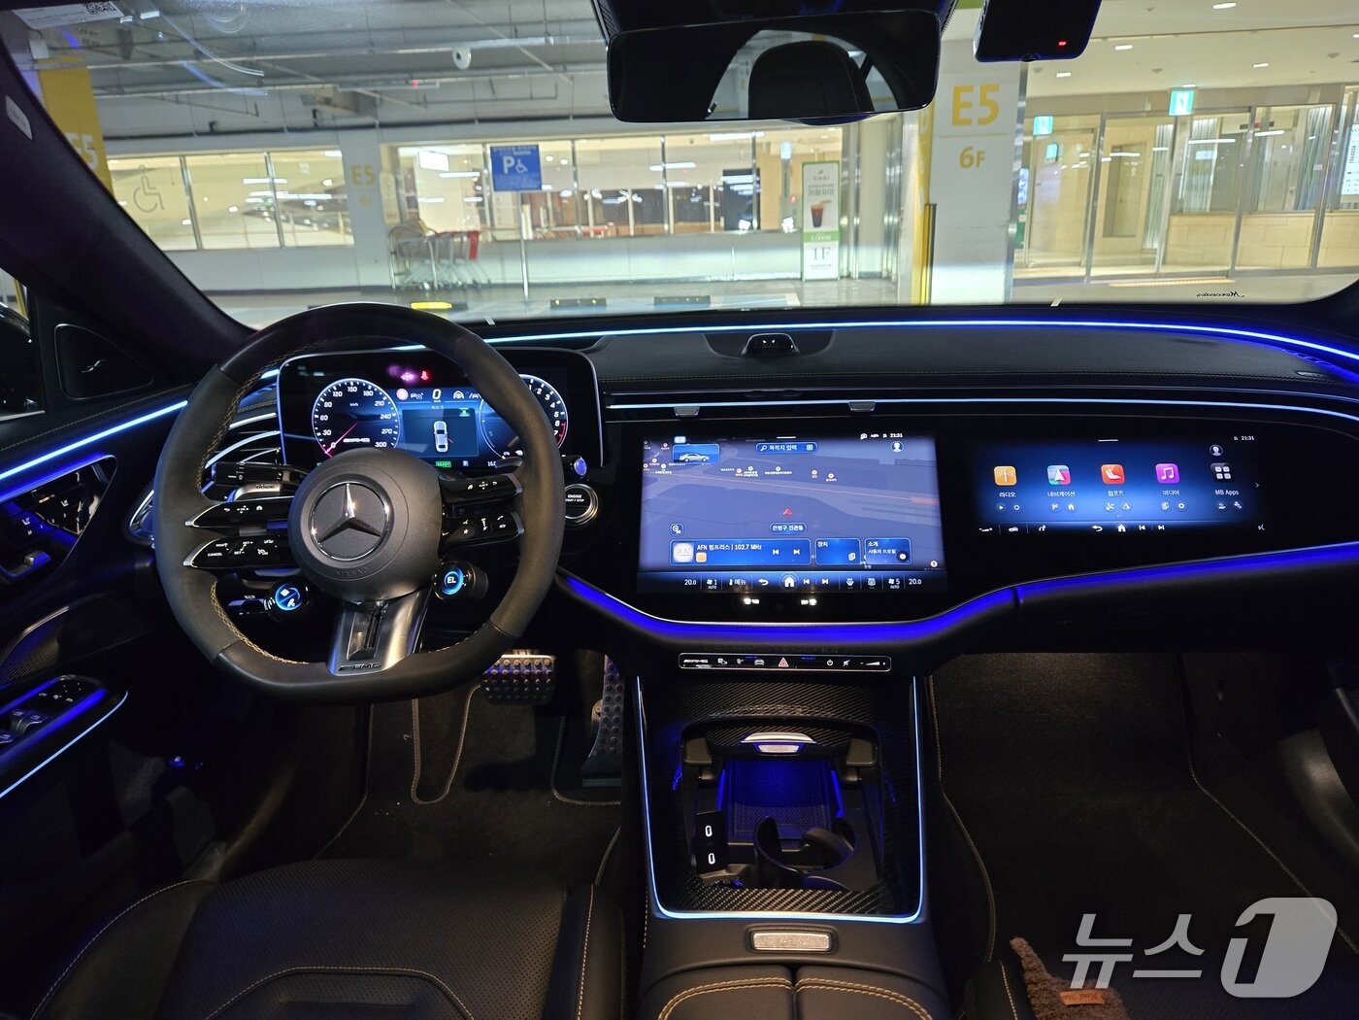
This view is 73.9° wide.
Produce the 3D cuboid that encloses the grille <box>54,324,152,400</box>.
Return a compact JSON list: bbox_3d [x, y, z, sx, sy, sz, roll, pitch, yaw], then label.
[{"bbox_3d":[-0.586,-0.150,0.920,0.020,0.072,0.108,6,17,24],"label":"grille"}]

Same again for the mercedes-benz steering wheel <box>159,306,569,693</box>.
[{"bbox_3d":[-0.281,-0.009,0.815,0.370,0.353,0.100,0,-9,5],"label":"mercedes-benz steering wheel"}]

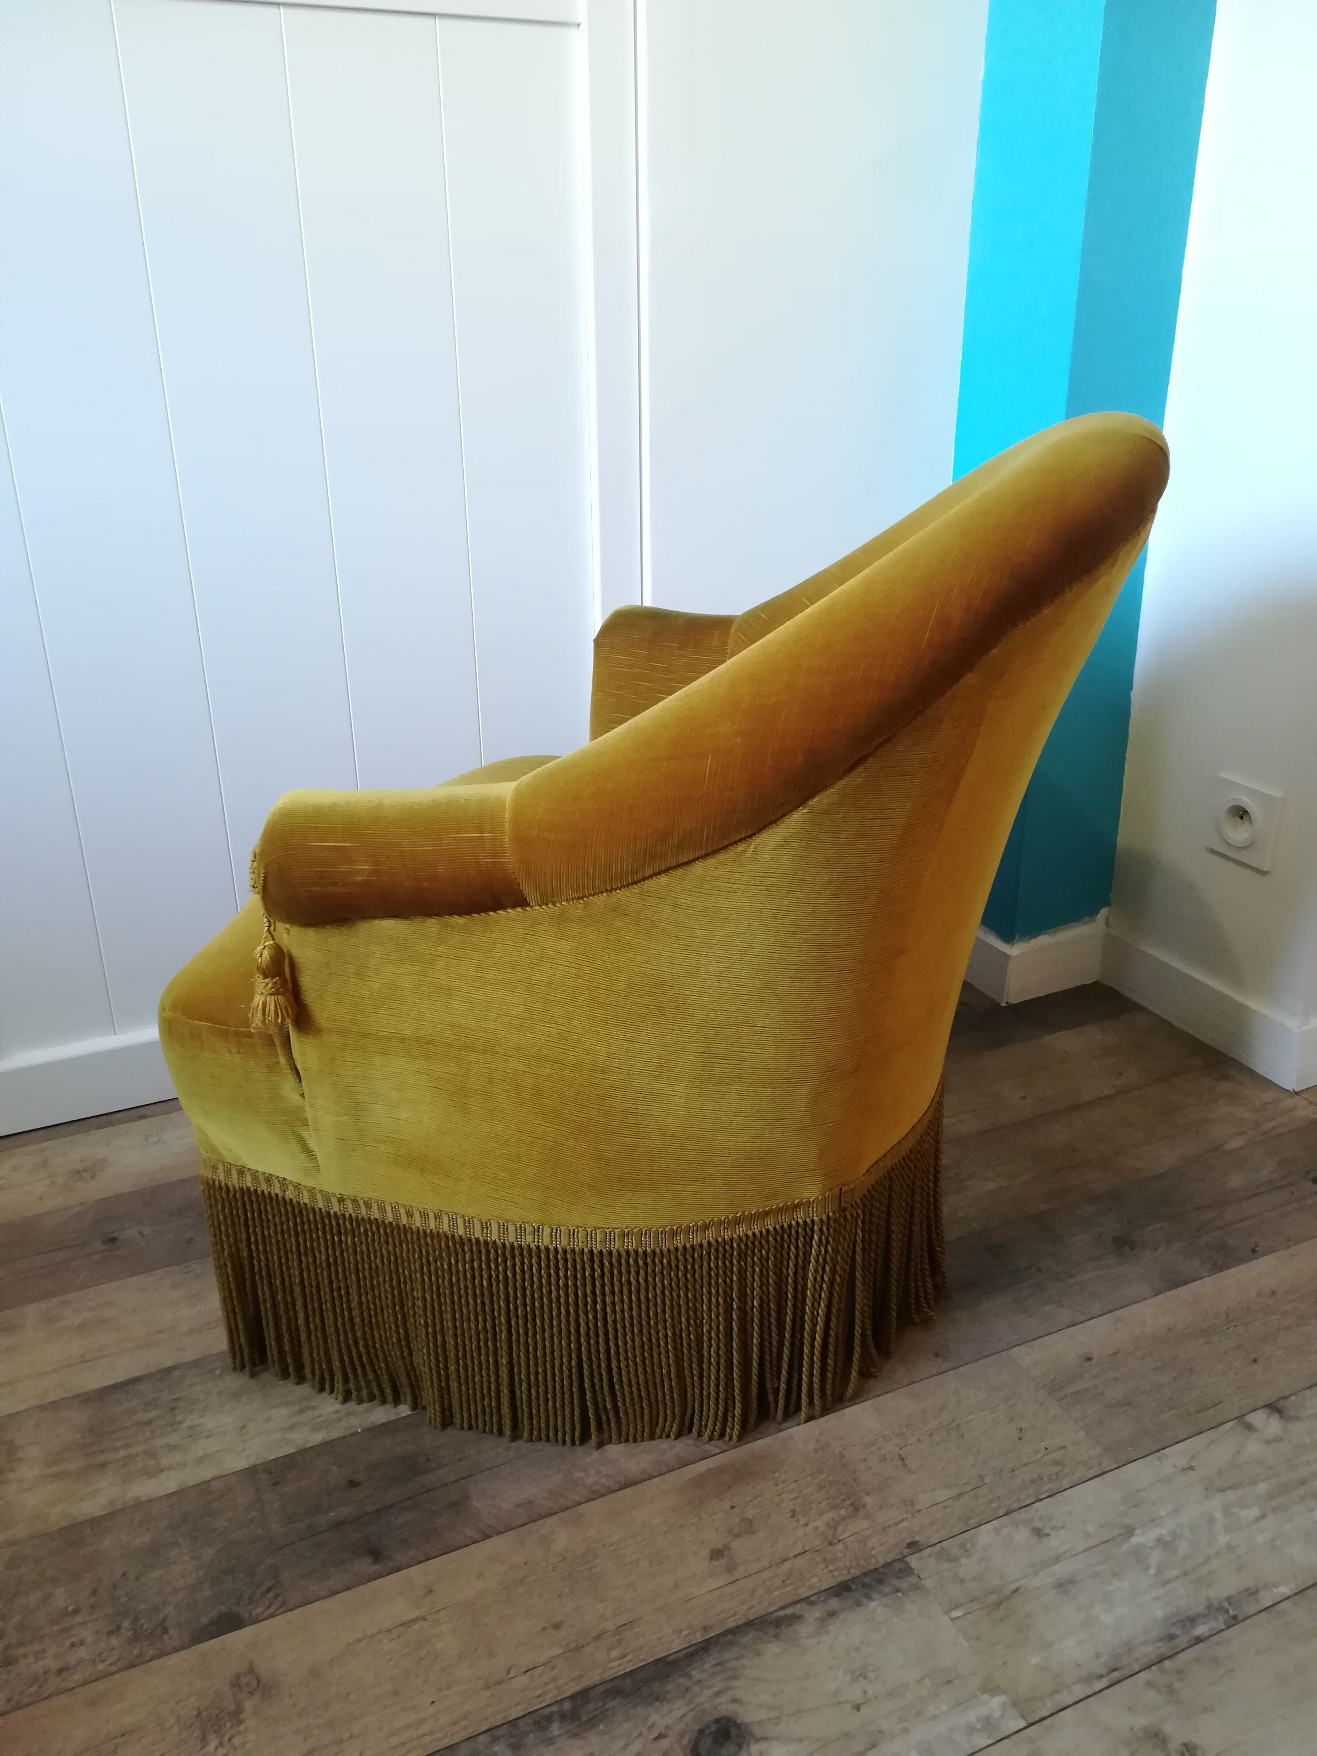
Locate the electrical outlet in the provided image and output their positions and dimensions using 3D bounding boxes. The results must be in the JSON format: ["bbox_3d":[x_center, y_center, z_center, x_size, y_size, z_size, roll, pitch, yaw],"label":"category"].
[{"bbox_3d":[0.618,-0.058,1.390,0.011,0.081,0.081,-10,24,-22],"label":"electrical outlet"}]

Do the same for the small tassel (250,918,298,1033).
[{"bbox_3d":[-0.253,0.062,0.867,0.031,0.077,0.031,6,23,15],"label":"small tassel"}]

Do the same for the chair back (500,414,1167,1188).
[{"bbox_3d":[0.161,-0.089,0.989,0.380,0.492,0.640,6,23,15],"label":"chair back"}]

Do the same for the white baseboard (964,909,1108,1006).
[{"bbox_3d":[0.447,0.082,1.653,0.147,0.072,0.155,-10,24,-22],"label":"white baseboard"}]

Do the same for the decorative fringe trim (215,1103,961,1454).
[{"bbox_3d":[-0.019,0.214,1.173,0.565,0.195,0.560,6,23,15],"label":"decorative fringe trim"}]

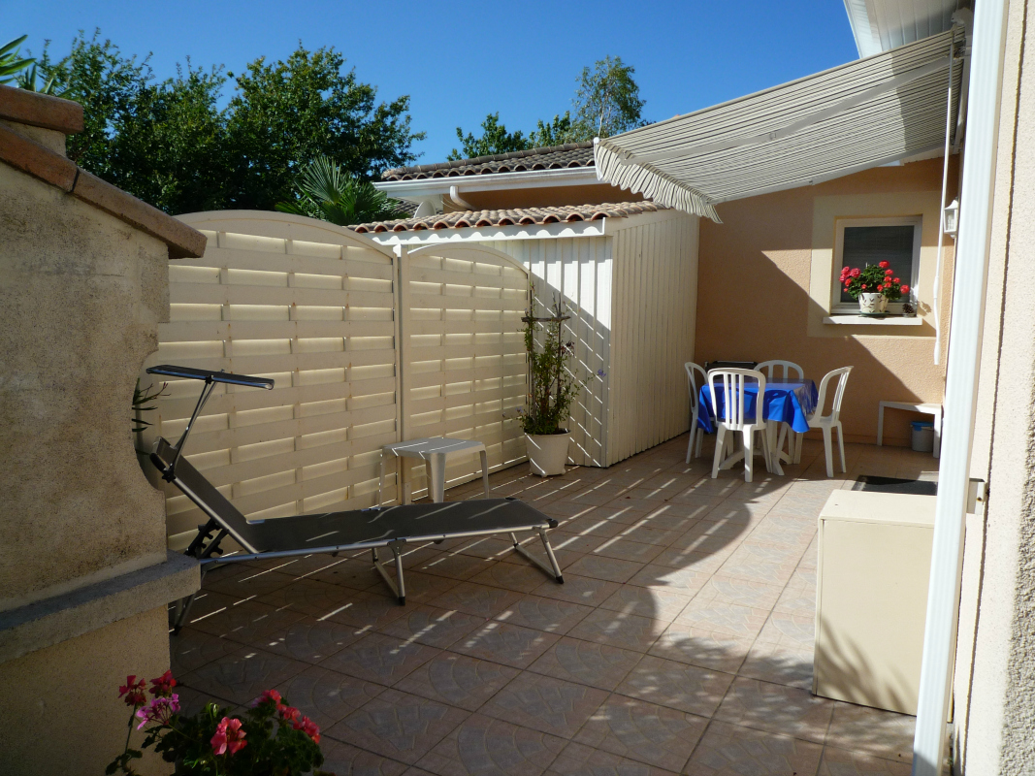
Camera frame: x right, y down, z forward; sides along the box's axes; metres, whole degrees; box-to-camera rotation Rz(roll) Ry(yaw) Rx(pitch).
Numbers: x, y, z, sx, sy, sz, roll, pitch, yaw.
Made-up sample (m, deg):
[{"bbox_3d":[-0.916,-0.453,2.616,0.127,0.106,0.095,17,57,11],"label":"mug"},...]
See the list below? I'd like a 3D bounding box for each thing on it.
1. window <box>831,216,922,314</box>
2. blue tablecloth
[{"bbox_3d":[3.644,-1.243,7.618,0.810,1.000,0.120,3,6,29],"label":"window"},{"bbox_3d":[2.108,0.145,6.453,0.880,0.380,1.060,3,6,29],"label":"blue tablecloth"}]

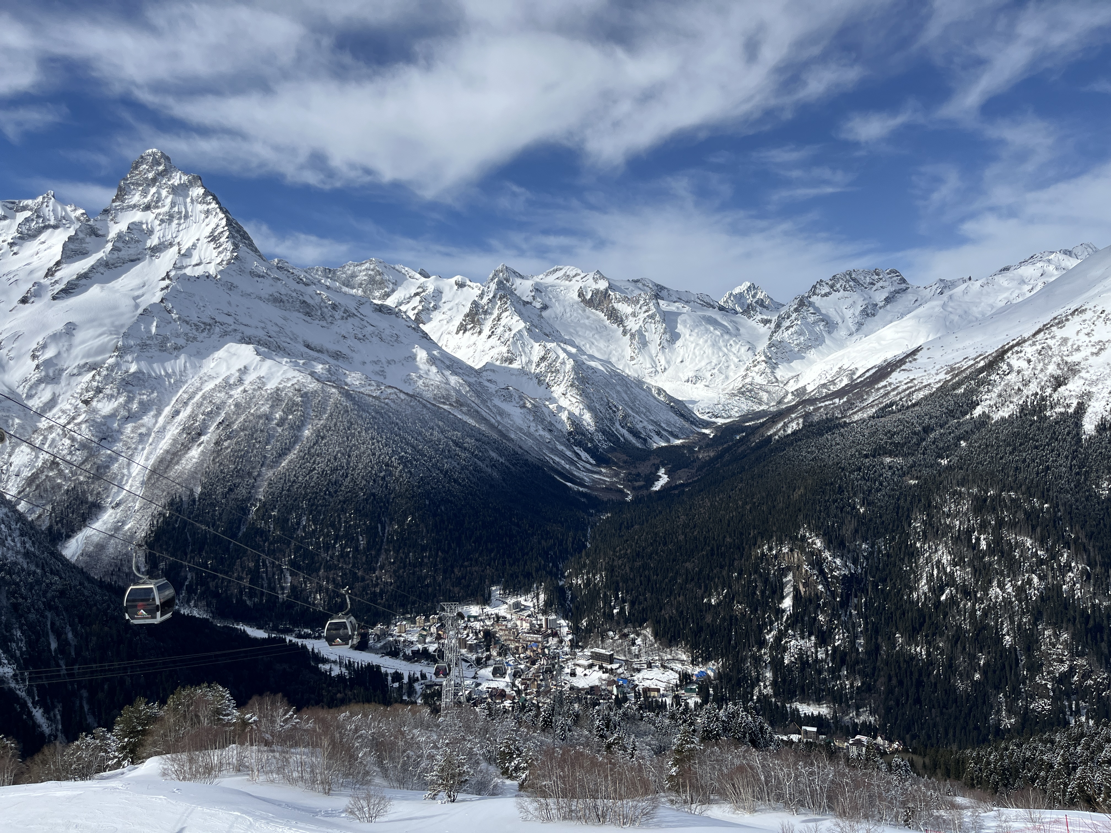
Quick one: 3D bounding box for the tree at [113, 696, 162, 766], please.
[{"bbox_3d":[-27.603,20.767,55.000,3.318,4.634,3.152,0,3,0],"label":"tree"}]

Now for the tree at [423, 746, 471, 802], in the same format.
[{"bbox_3d":[-5.933,19.737,46.000,2.823,3.158,2.682,0,3,0],"label":"tree"}]

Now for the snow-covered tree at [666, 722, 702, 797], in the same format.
[{"bbox_3d":[8.285,22.243,54.000,2.359,4.887,2.241,0,3,0],"label":"snow-covered tree"}]

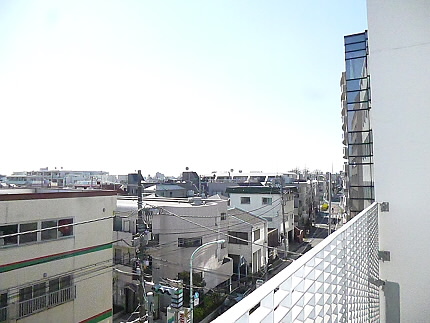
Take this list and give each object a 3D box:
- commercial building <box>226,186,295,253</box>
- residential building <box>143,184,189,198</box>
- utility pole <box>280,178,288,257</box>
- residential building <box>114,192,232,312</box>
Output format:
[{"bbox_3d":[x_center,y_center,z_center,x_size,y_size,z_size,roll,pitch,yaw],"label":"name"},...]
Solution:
[{"bbox_3d":[8.177,9.331,52.623,9.500,9.600,8.700,-2,-4,26],"label":"commercial building"},{"bbox_3d":[-12.567,11.026,75.566,5.500,9.300,11.000,-3,-4,33],"label":"residential building"},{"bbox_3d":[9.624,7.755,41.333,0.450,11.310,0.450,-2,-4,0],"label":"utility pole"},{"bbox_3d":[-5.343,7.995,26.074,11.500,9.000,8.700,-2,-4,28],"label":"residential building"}]

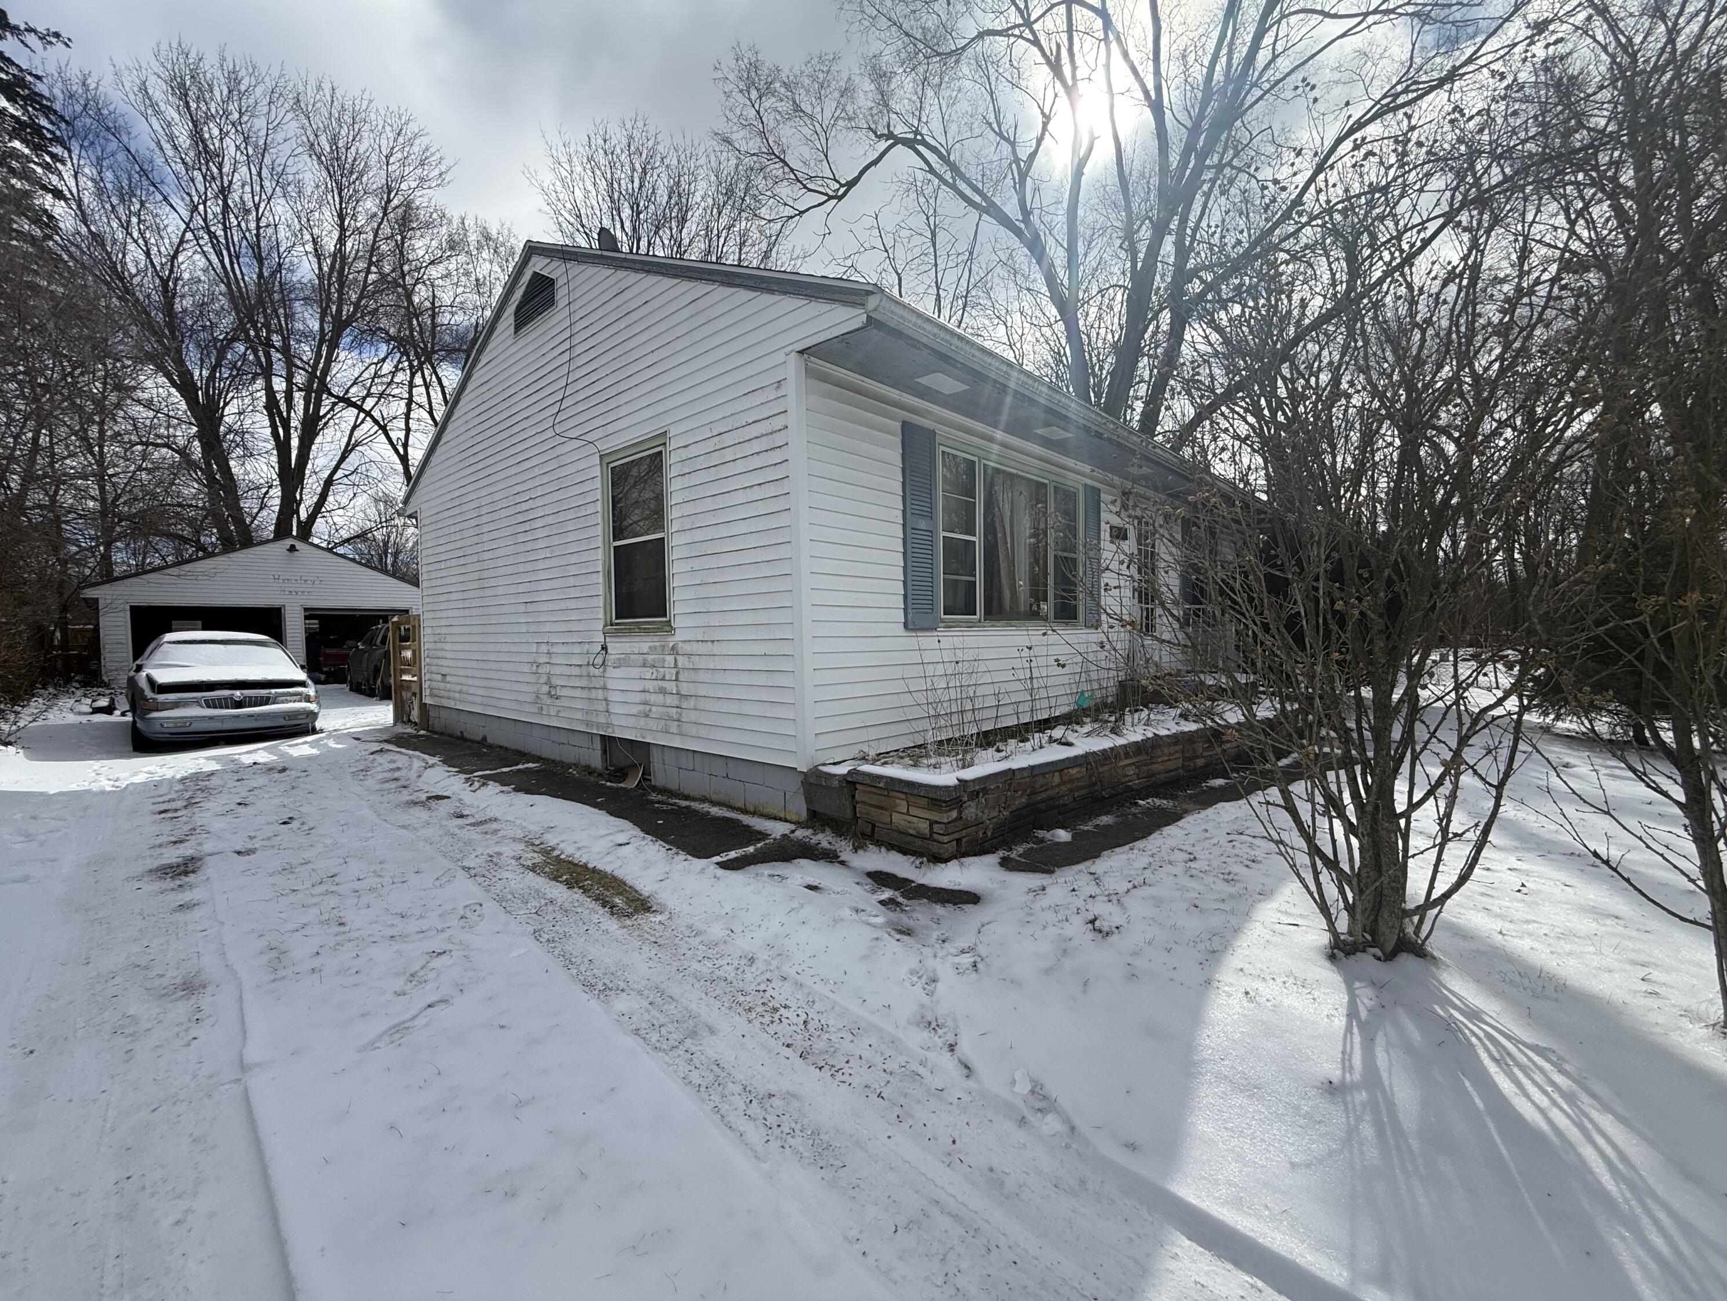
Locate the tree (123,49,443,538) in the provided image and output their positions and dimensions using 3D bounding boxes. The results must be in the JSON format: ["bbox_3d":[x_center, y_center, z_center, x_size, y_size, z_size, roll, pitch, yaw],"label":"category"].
[{"bbox_3d":[-20.697,-9.991,24.479,9.200,21.800,9.000,-2,2,-40],"label":"tree"}]

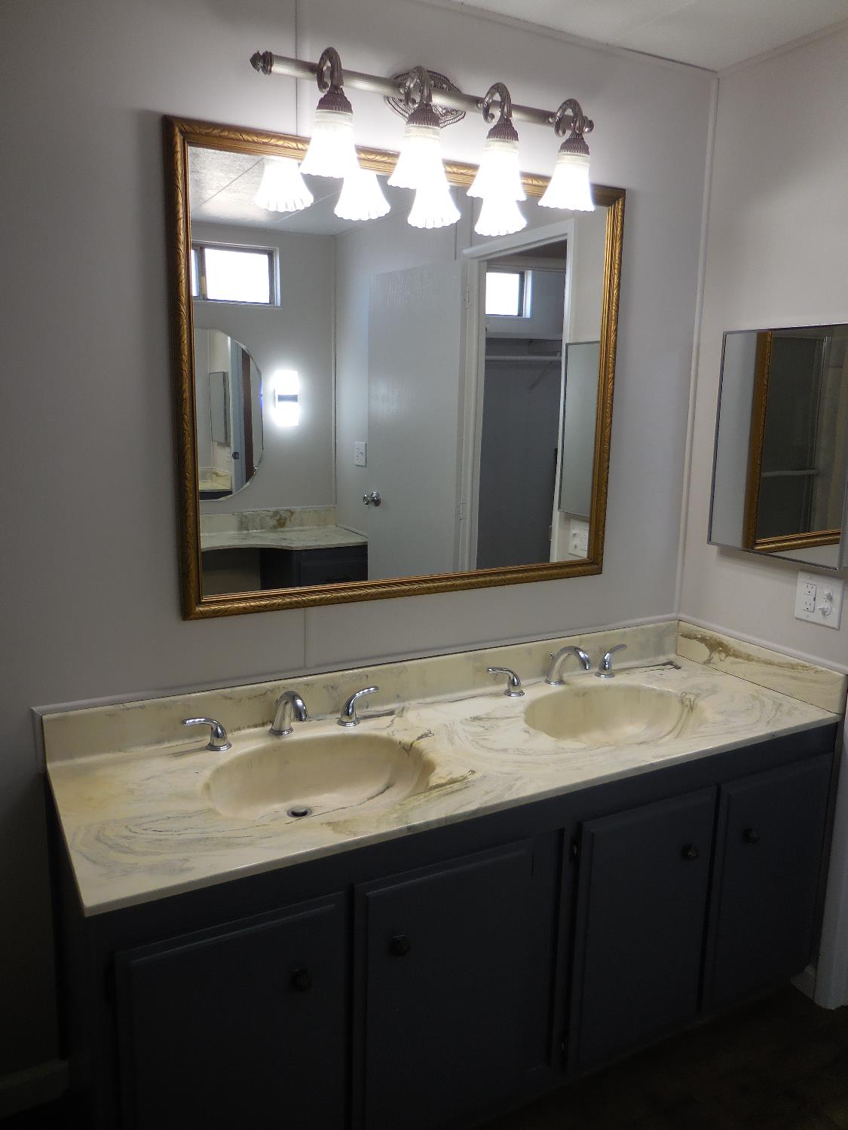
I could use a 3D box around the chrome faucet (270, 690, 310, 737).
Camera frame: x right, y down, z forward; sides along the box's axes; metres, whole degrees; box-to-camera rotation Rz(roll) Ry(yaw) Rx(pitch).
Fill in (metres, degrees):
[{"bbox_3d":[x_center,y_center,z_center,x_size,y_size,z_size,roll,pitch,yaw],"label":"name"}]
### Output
[{"bbox_3d":[-0.279,0.308,1.675,0.055,0.111,0.158,-5,12,-29],"label":"chrome faucet"}]

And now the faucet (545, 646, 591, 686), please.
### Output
[{"bbox_3d":[0.361,0.252,2.029,0.055,0.111,0.158,-5,12,-29],"label":"faucet"}]

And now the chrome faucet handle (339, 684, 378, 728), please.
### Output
[{"bbox_3d":[-0.143,0.308,1.792,0.100,0.072,0.054,-5,12,-29],"label":"chrome faucet handle"}]

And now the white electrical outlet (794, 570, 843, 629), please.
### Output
[{"bbox_3d":[0.926,0.081,1.920,0.012,0.117,0.120,-4,12,-26],"label":"white electrical outlet"}]

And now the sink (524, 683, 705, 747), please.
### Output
[{"bbox_3d":[0.432,0.405,1.888,0.444,0.136,0.357,-5,12,-29],"label":"sink"}]

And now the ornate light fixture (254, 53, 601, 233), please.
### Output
[{"bbox_3d":[0.035,-0.857,1.641,0.783,0.240,0.206,-5,12,-29],"label":"ornate light fixture"}]

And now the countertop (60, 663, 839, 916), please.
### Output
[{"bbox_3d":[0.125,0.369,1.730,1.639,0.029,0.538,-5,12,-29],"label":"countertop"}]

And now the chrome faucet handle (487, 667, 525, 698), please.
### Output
[{"bbox_3d":[0.197,0.280,1.974,0.100,0.072,0.054,-5,12,-29],"label":"chrome faucet handle"}]

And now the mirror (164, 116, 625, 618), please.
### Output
[{"bbox_3d":[0.000,-0.390,1.813,1.090,0.933,0.031,-5,12,-29],"label":"mirror"}]

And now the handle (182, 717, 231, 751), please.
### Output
[{"bbox_3d":[-0.435,0.333,1.632,0.100,0.072,0.054,-5,12,-29],"label":"handle"}]

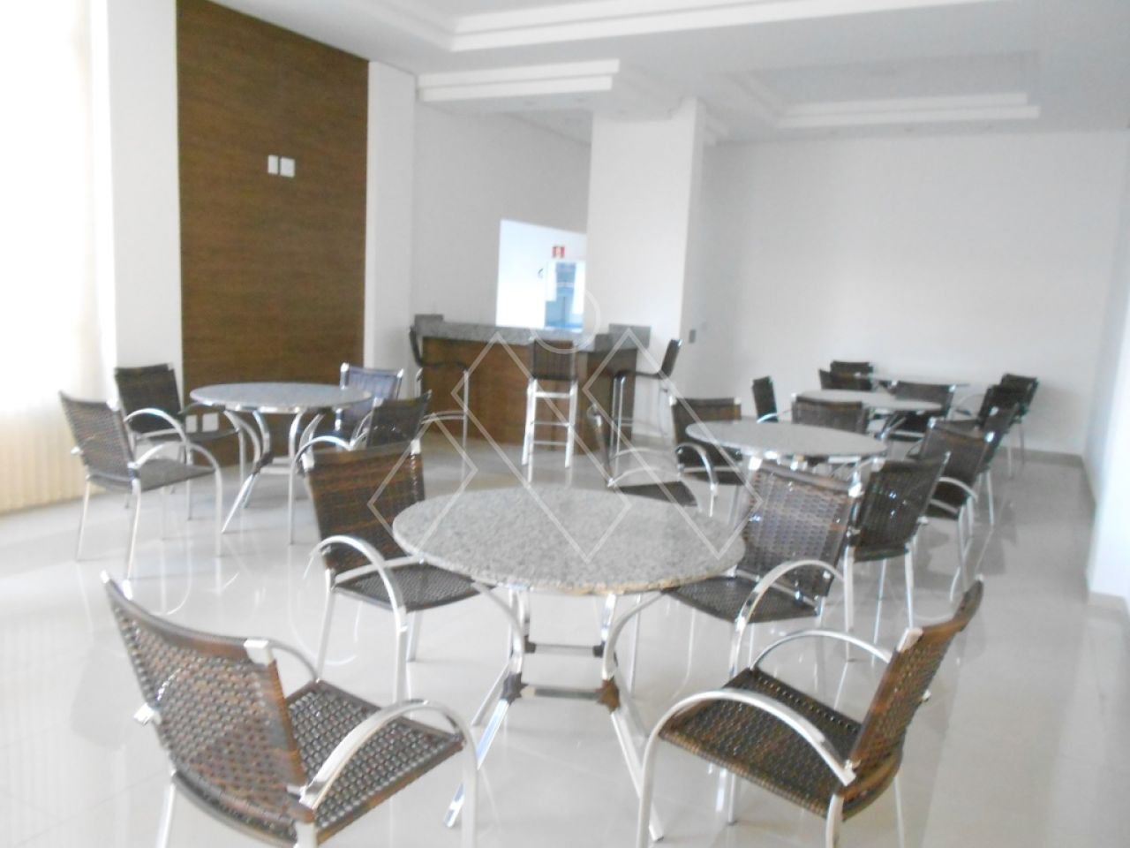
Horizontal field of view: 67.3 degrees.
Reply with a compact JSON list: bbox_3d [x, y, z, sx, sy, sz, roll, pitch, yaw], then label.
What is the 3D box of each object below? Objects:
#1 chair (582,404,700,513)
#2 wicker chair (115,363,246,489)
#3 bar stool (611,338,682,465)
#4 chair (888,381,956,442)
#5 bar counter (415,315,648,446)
[{"bbox_3d":[0.394,0.359,4.323,0.554,0.851,0.544,3,9,0],"label":"chair"},{"bbox_3d":[-2.364,0.080,5.216,0.581,0.852,0.512,6,9,17],"label":"wicker chair"},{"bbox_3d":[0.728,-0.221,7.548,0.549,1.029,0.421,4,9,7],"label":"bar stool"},{"bbox_3d":[2.809,0.105,6.829,0.512,0.852,0.581,7,10,24],"label":"chair"},{"bbox_3d":[-0.334,-0.413,8.193,1.833,1.098,1.078,7,10,26],"label":"bar counter"}]

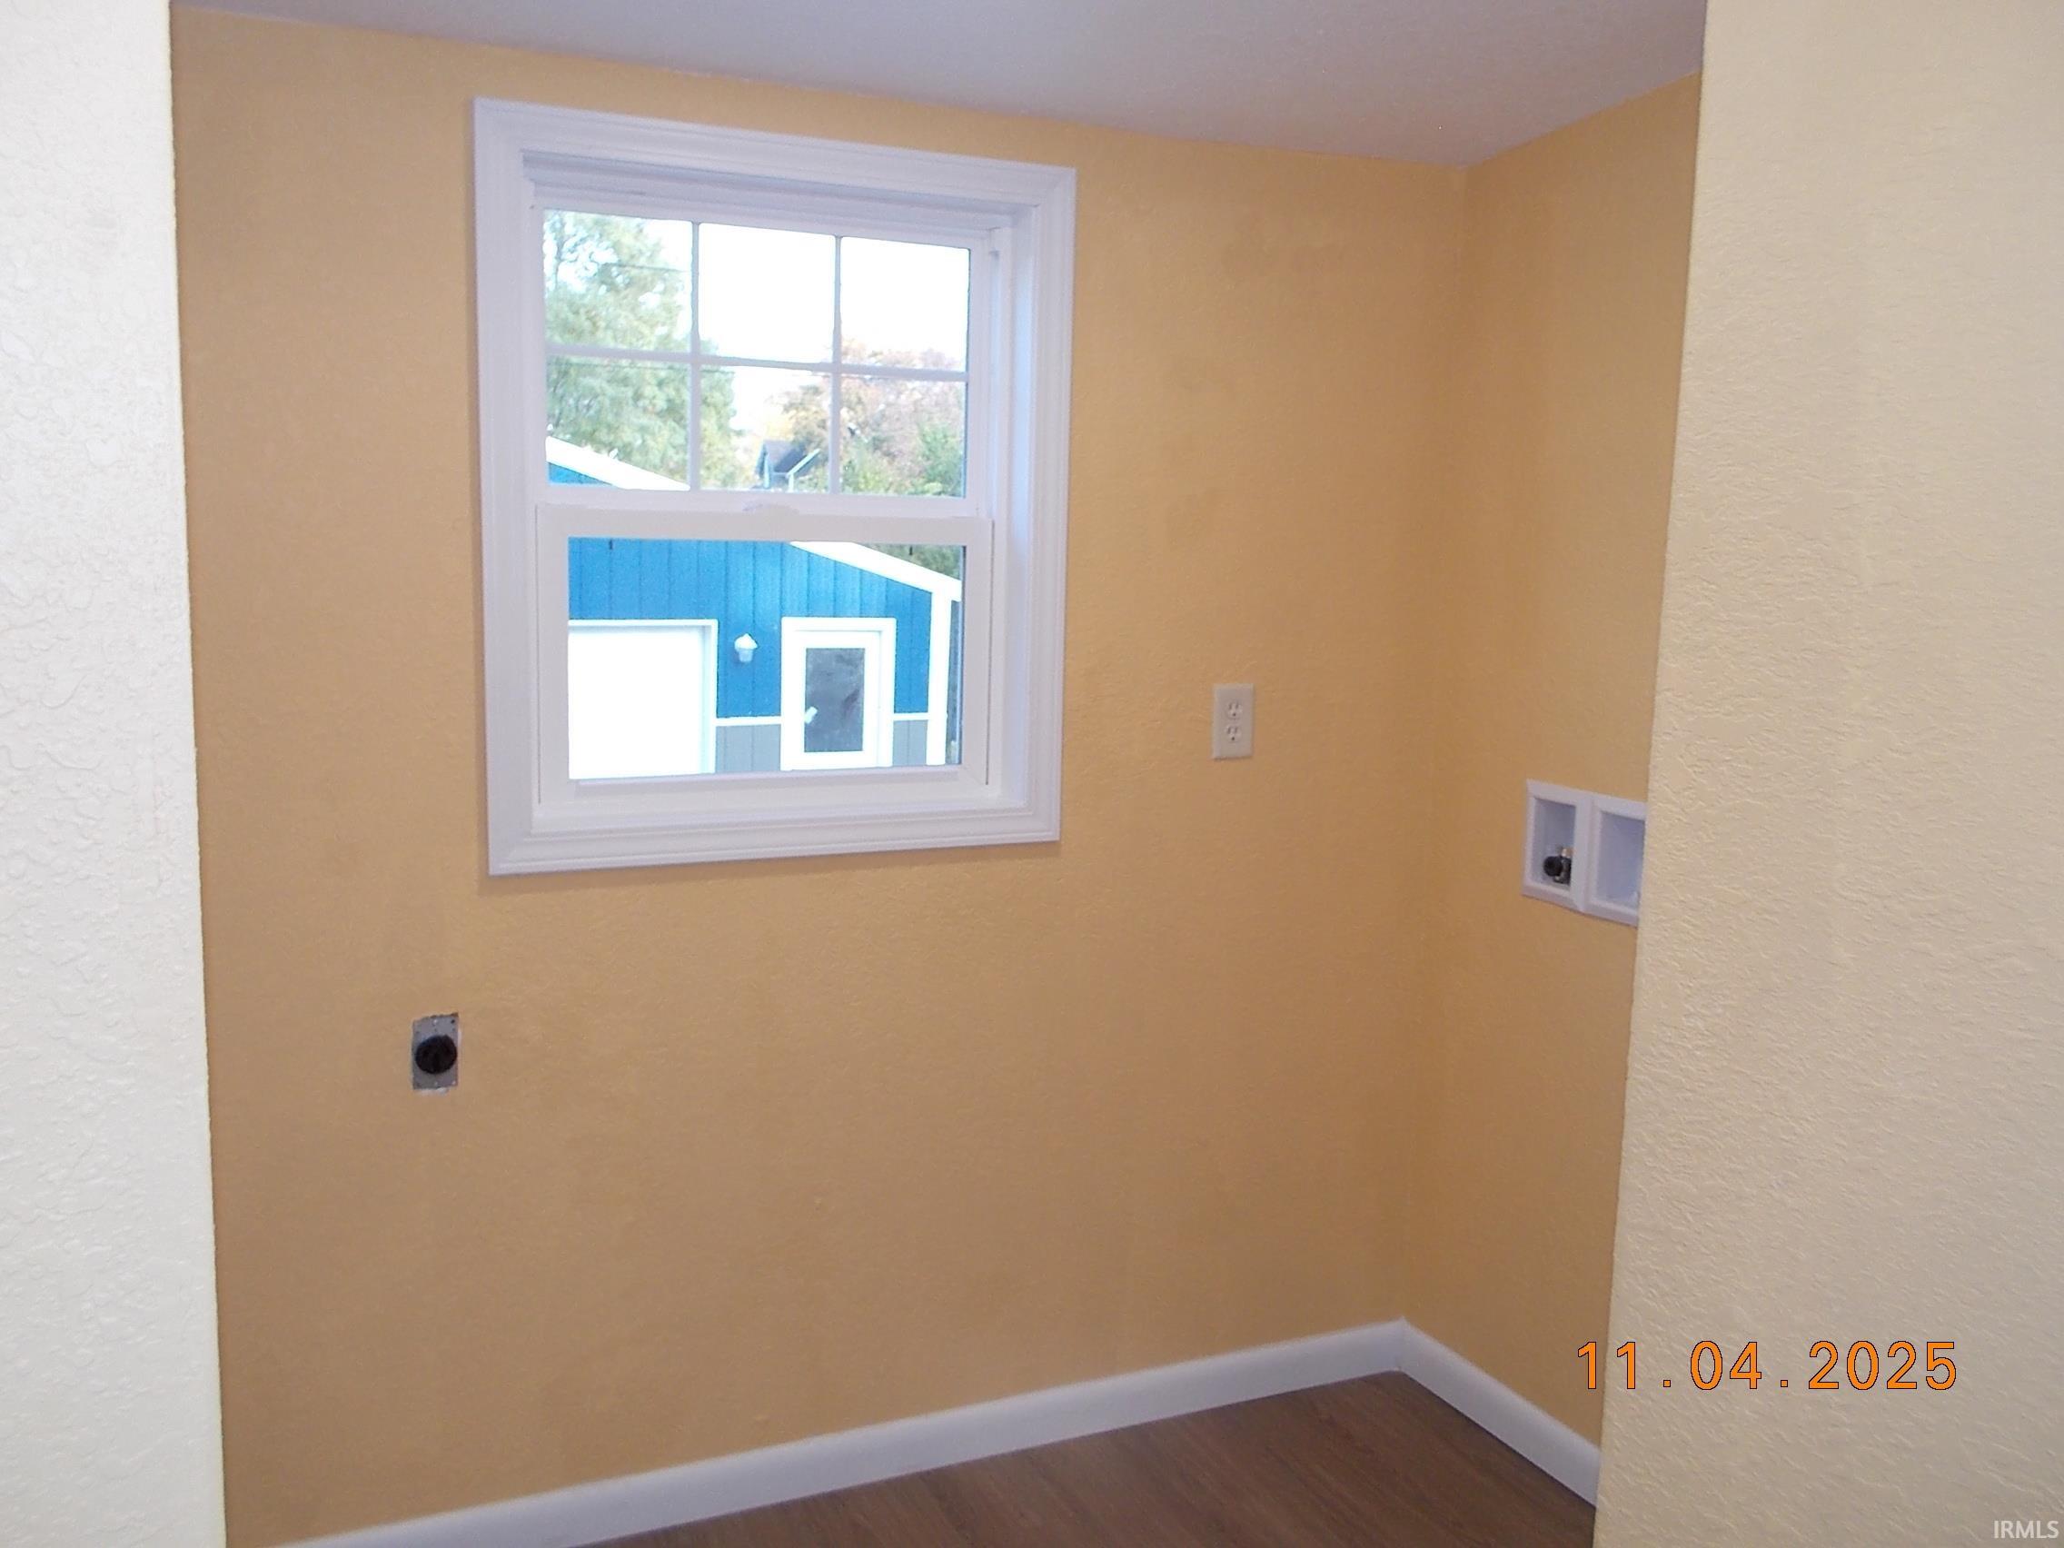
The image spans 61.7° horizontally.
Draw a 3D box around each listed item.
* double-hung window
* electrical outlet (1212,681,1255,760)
[{"bbox_3d":[-0.352,-0.383,2.478,0.843,0.997,0.130,-2,9,-24],"label":"double-hung window"},{"bbox_3d":[0.325,-0.084,2.779,0.073,0.118,0.010,-2,9,-24],"label":"electrical outlet"}]

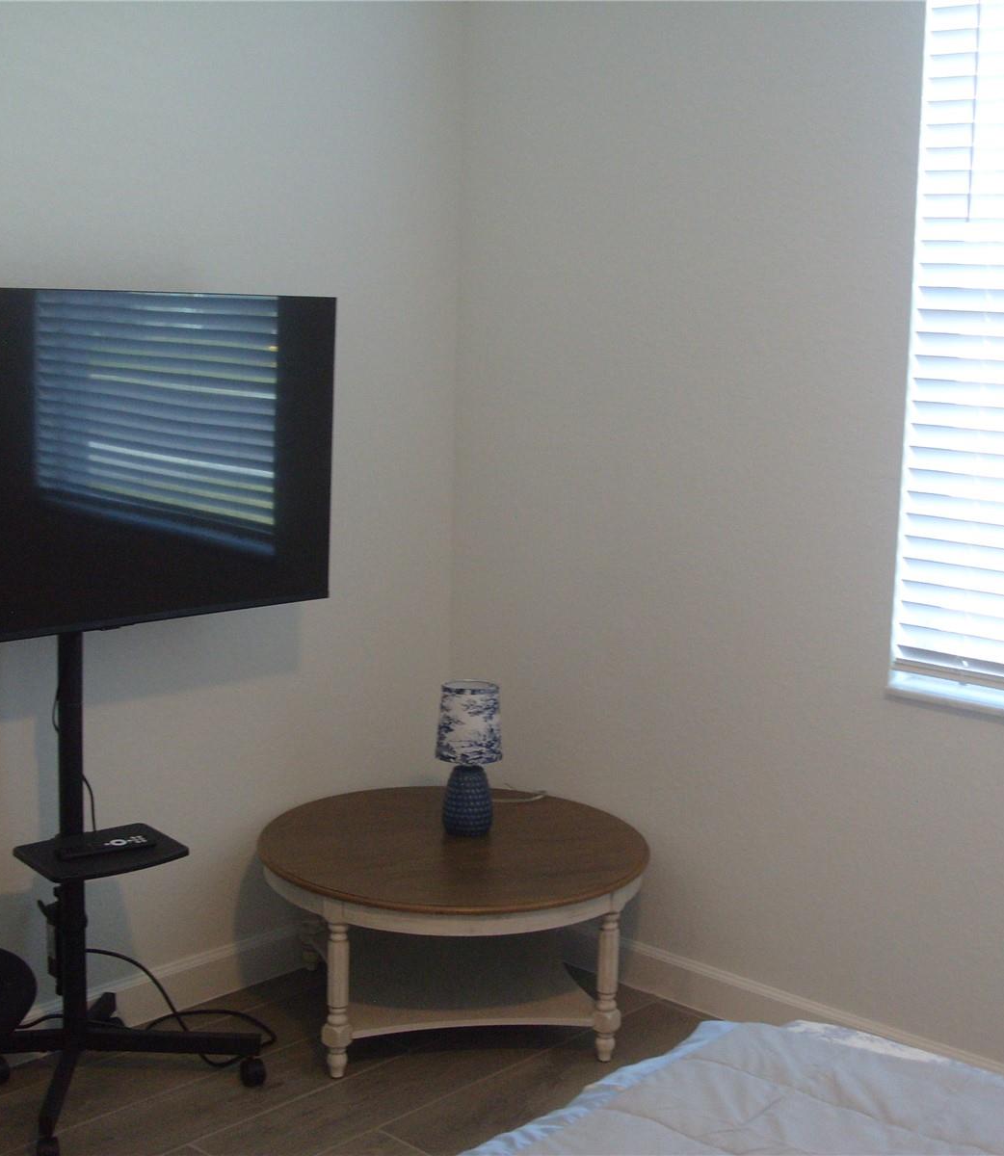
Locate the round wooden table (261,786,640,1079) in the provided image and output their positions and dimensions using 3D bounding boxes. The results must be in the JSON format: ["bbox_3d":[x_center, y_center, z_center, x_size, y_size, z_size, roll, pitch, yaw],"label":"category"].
[{"bbox_3d":[-0.118,0.833,3.705,0.917,0.425,0.917,2,9,0],"label":"round wooden table"}]

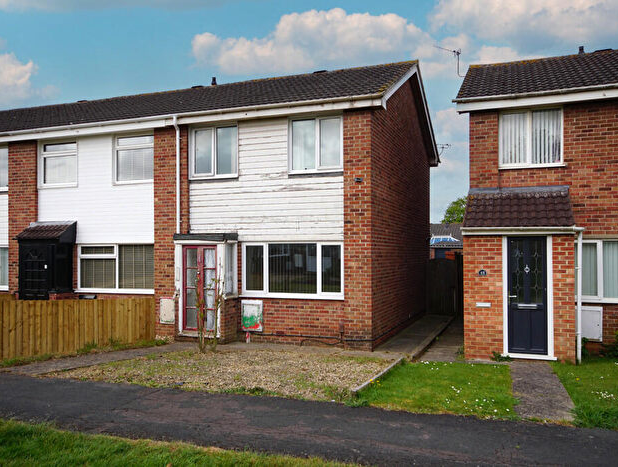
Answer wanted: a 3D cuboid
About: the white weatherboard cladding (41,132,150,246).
[{"bbox_3d":[-5.159,-1.024,12.599,3.500,2.530,0.100,0,-1,20],"label":"white weatherboard cladding"}]

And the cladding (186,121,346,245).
[{"bbox_3d":[-0.981,-1.110,11.103,3.575,2.530,0.100,0,-1,20],"label":"cladding"}]

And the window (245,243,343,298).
[{"bbox_3d":[-0.379,0.762,10.930,2.270,1.160,0.100,0,-1,20],"label":"window"}]

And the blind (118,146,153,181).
[{"bbox_3d":[-4.086,-1.666,12.406,1.100,0.840,0.050,0,-1,20],"label":"blind"}]

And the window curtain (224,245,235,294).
[{"bbox_3d":[-1.697,0.753,10.980,0.080,1.000,0.420,0,-1,20],"label":"window curtain"}]

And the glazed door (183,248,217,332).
[{"bbox_3d":[-2.251,1.142,10.840,0.814,1.820,0.080,0,-1,20],"label":"glazed door"}]

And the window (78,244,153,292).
[{"bbox_3d":[-4.602,0.825,12.452,2.270,1.170,0.100,0,-1,20],"label":"window"}]

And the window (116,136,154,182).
[{"bbox_3d":[-4.055,-1.746,12.288,1.200,1.150,0.100,0,-1,20],"label":"window"}]

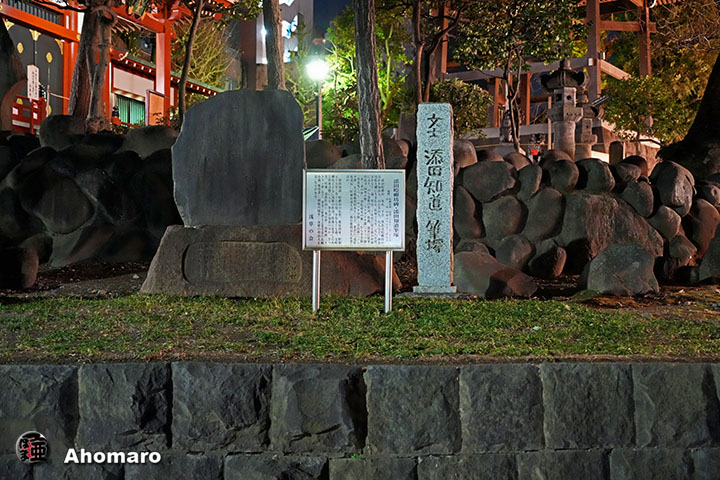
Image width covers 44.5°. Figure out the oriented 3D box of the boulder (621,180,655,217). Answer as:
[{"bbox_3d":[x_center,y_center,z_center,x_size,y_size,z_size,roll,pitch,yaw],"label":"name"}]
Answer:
[{"bbox_3d":[3.248,-0.480,10.300,0.398,0.433,0.380,0,0,0],"label":"boulder"}]

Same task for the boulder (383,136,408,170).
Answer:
[{"bbox_3d":[0.402,-0.993,10.100,0.349,0.386,0.323,0,0,0],"label":"boulder"}]

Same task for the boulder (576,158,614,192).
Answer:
[{"bbox_3d":[2.795,-0.762,10.400,0.449,0.402,0.420,0,0,0],"label":"boulder"}]

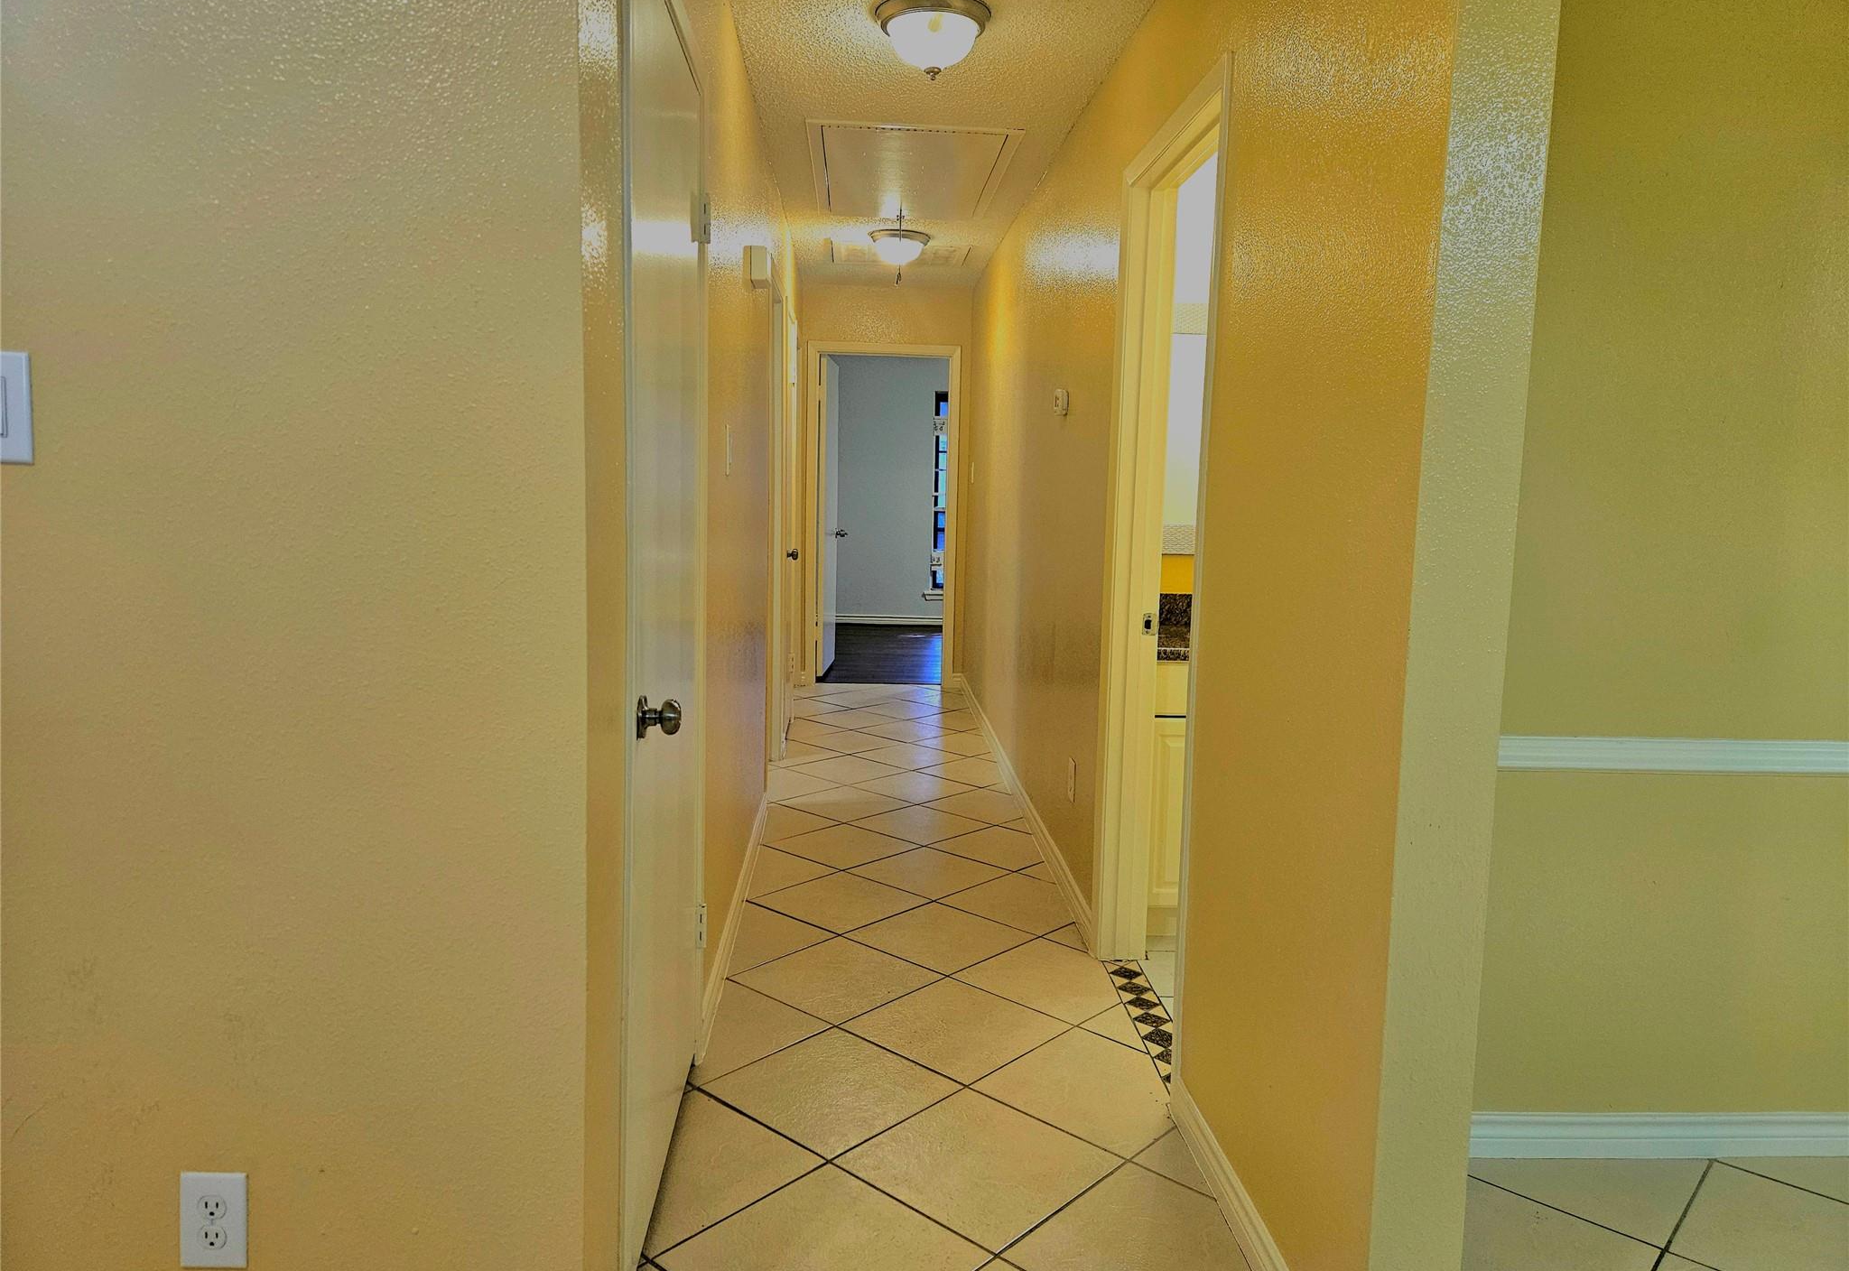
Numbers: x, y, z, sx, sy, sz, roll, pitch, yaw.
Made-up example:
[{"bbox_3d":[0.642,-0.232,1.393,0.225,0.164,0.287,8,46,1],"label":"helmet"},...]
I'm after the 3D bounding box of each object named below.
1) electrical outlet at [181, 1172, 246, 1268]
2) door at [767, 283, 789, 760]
[{"bbox_3d":[-0.872,0.719,1.508,0.077,0.121,0.008,1,7,-3],"label":"electrical outlet"},{"bbox_3d":[-0.652,-0.399,5.196,0.045,2.030,0.740,1,7,-3],"label":"door"}]

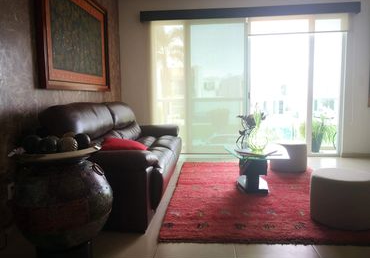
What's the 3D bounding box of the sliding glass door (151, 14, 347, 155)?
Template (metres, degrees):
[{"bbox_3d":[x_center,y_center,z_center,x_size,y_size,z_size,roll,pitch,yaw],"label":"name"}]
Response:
[{"bbox_3d":[1.043,-0.678,4.917,3.181,2.331,0.105,0,6,5],"label":"sliding glass door"}]

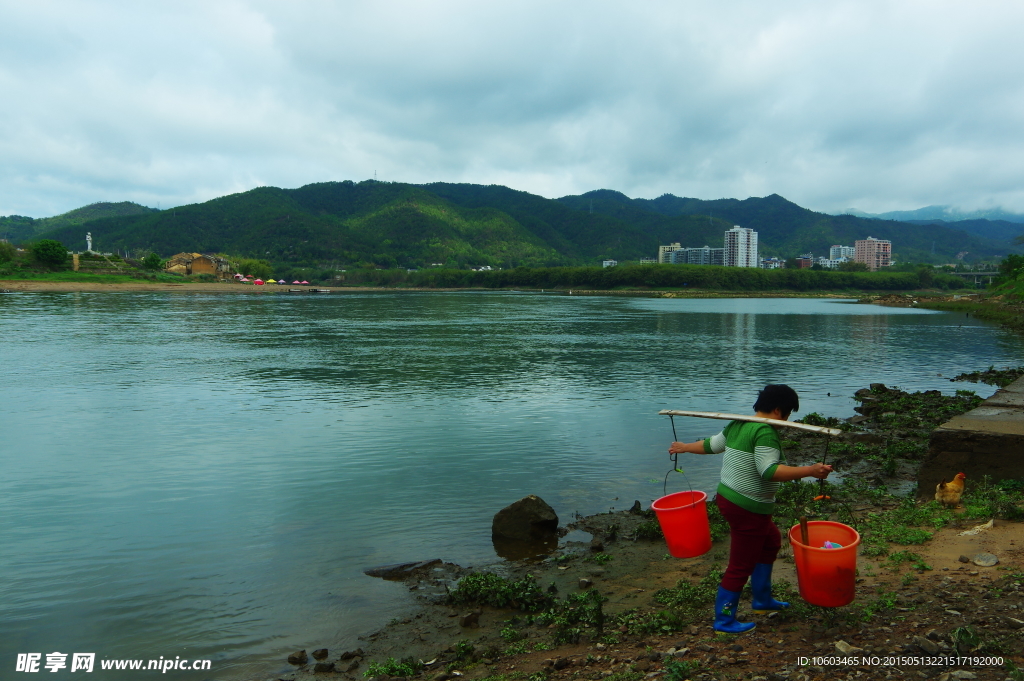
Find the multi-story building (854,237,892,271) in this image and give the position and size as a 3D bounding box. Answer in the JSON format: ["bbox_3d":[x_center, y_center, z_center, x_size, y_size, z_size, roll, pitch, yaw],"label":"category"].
[{"bbox_3d":[376.000,-89.000,798.000,26.000,38.000,26.000,-2,5,-22],"label":"multi-story building"}]

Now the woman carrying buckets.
[{"bbox_3d":[1.490,1.000,4.740,0.700,1.490,0.930,-2,5,-27],"label":"woman carrying buckets"}]

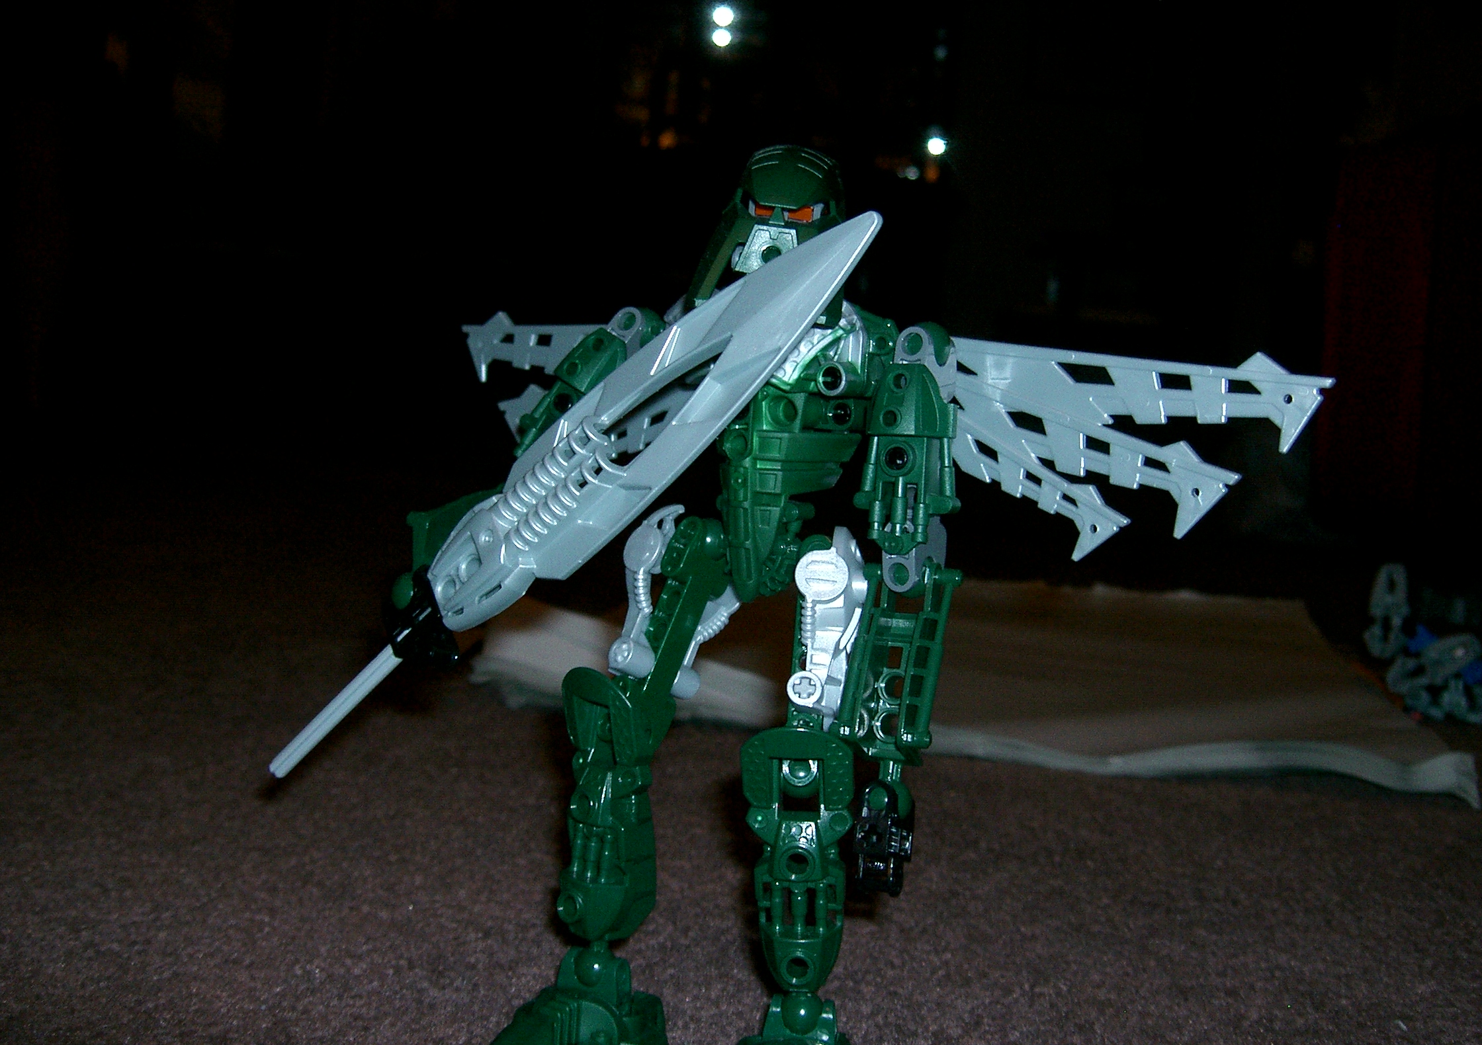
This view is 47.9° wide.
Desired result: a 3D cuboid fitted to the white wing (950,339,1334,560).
[{"bbox_3d":[0.078,-0.018,0.388,0.107,0.053,0.019,11,8,30],"label":"white wing"}]

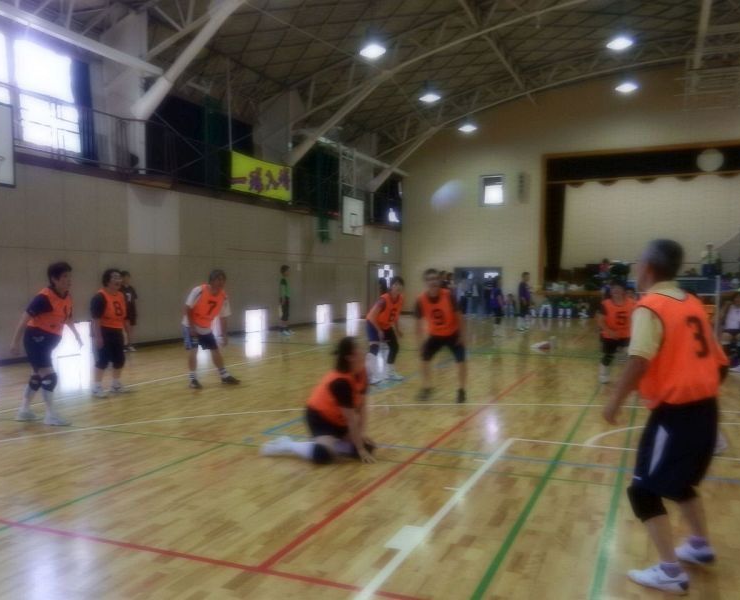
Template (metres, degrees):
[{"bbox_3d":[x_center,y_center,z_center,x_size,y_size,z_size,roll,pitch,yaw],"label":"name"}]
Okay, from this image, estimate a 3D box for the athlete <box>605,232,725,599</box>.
[{"bbox_3d":[1.506,0.536,2.905,0.540,1.677,0.500,-2,3,-37],"label":"athlete"}]

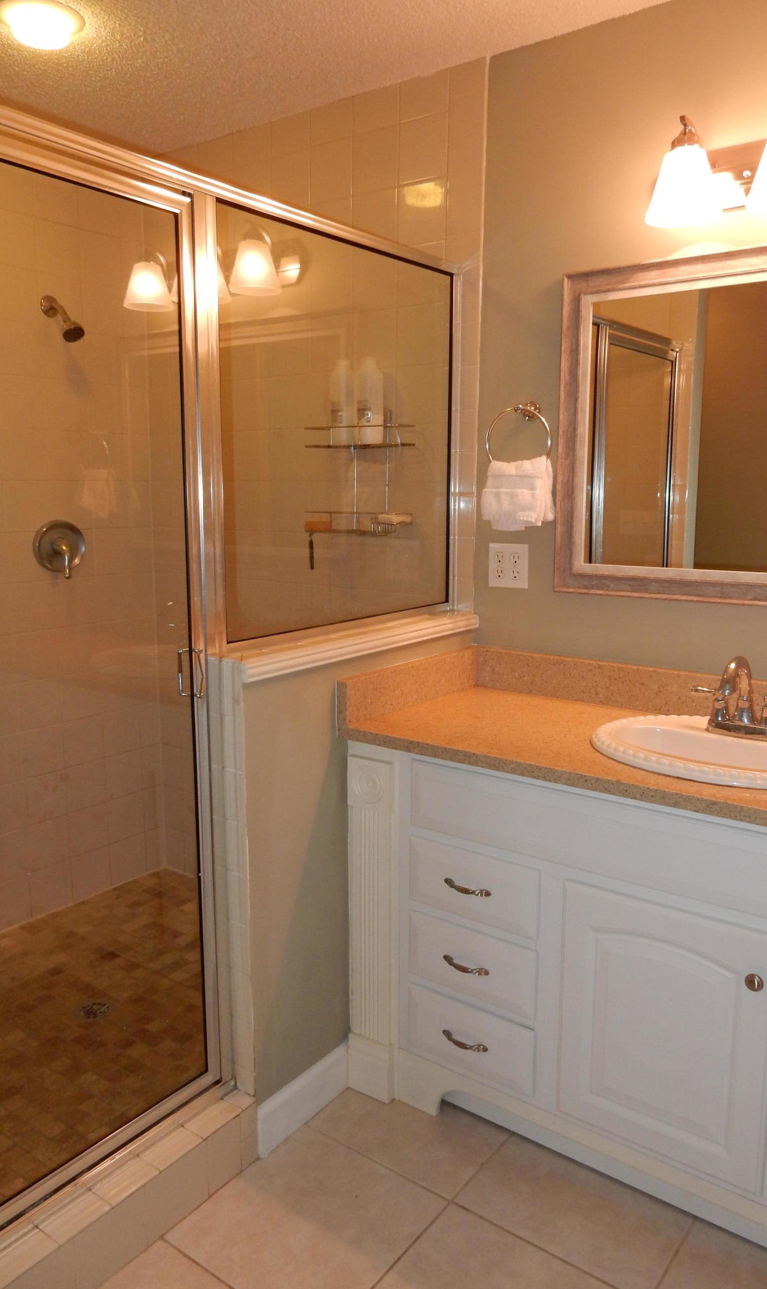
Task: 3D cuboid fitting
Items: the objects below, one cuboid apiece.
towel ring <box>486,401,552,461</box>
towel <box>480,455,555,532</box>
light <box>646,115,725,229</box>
[{"bbox_3d":[0.349,-0.506,2.315,0.178,0.190,0.078,7,12,35],"label":"towel ring"},{"bbox_3d":[0.334,-0.376,2.322,0.172,0.182,0.080,7,12,35],"label":"towel"},{"bbox_3d":[0.626,-0.983,1.926,0.154,0.204,0.165,7,12,35],"label":"light"}]

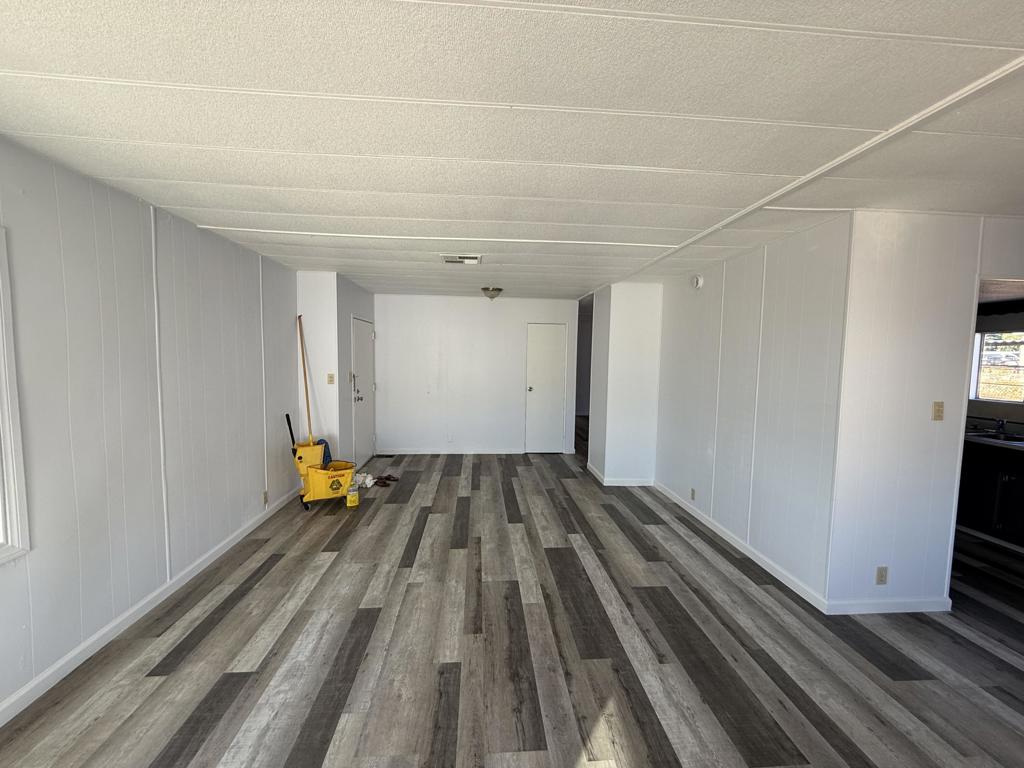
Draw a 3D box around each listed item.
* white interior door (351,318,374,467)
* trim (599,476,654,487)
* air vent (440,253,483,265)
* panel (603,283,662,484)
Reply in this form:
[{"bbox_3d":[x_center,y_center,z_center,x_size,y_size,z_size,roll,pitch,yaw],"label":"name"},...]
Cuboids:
[{"bbox_3d":[-2.030,0.126,5.691,0.050,1.997,0.930,1,4,-4],"label":"white interior door"},{"bbox_3d":[1.423,1.193,5.010,0.620,0.092,0.016,1,4,-4],"label":"trim"},{"bbox_3d":[-0.452,-1.109,3.698,0.355,0.025,0.350,1,4,-4],"label":"air vent"},{"bbox_3d":[1.438,0.032,4.955,0.620,2.417,0.050,1,4,-4],"label":"panel"}]

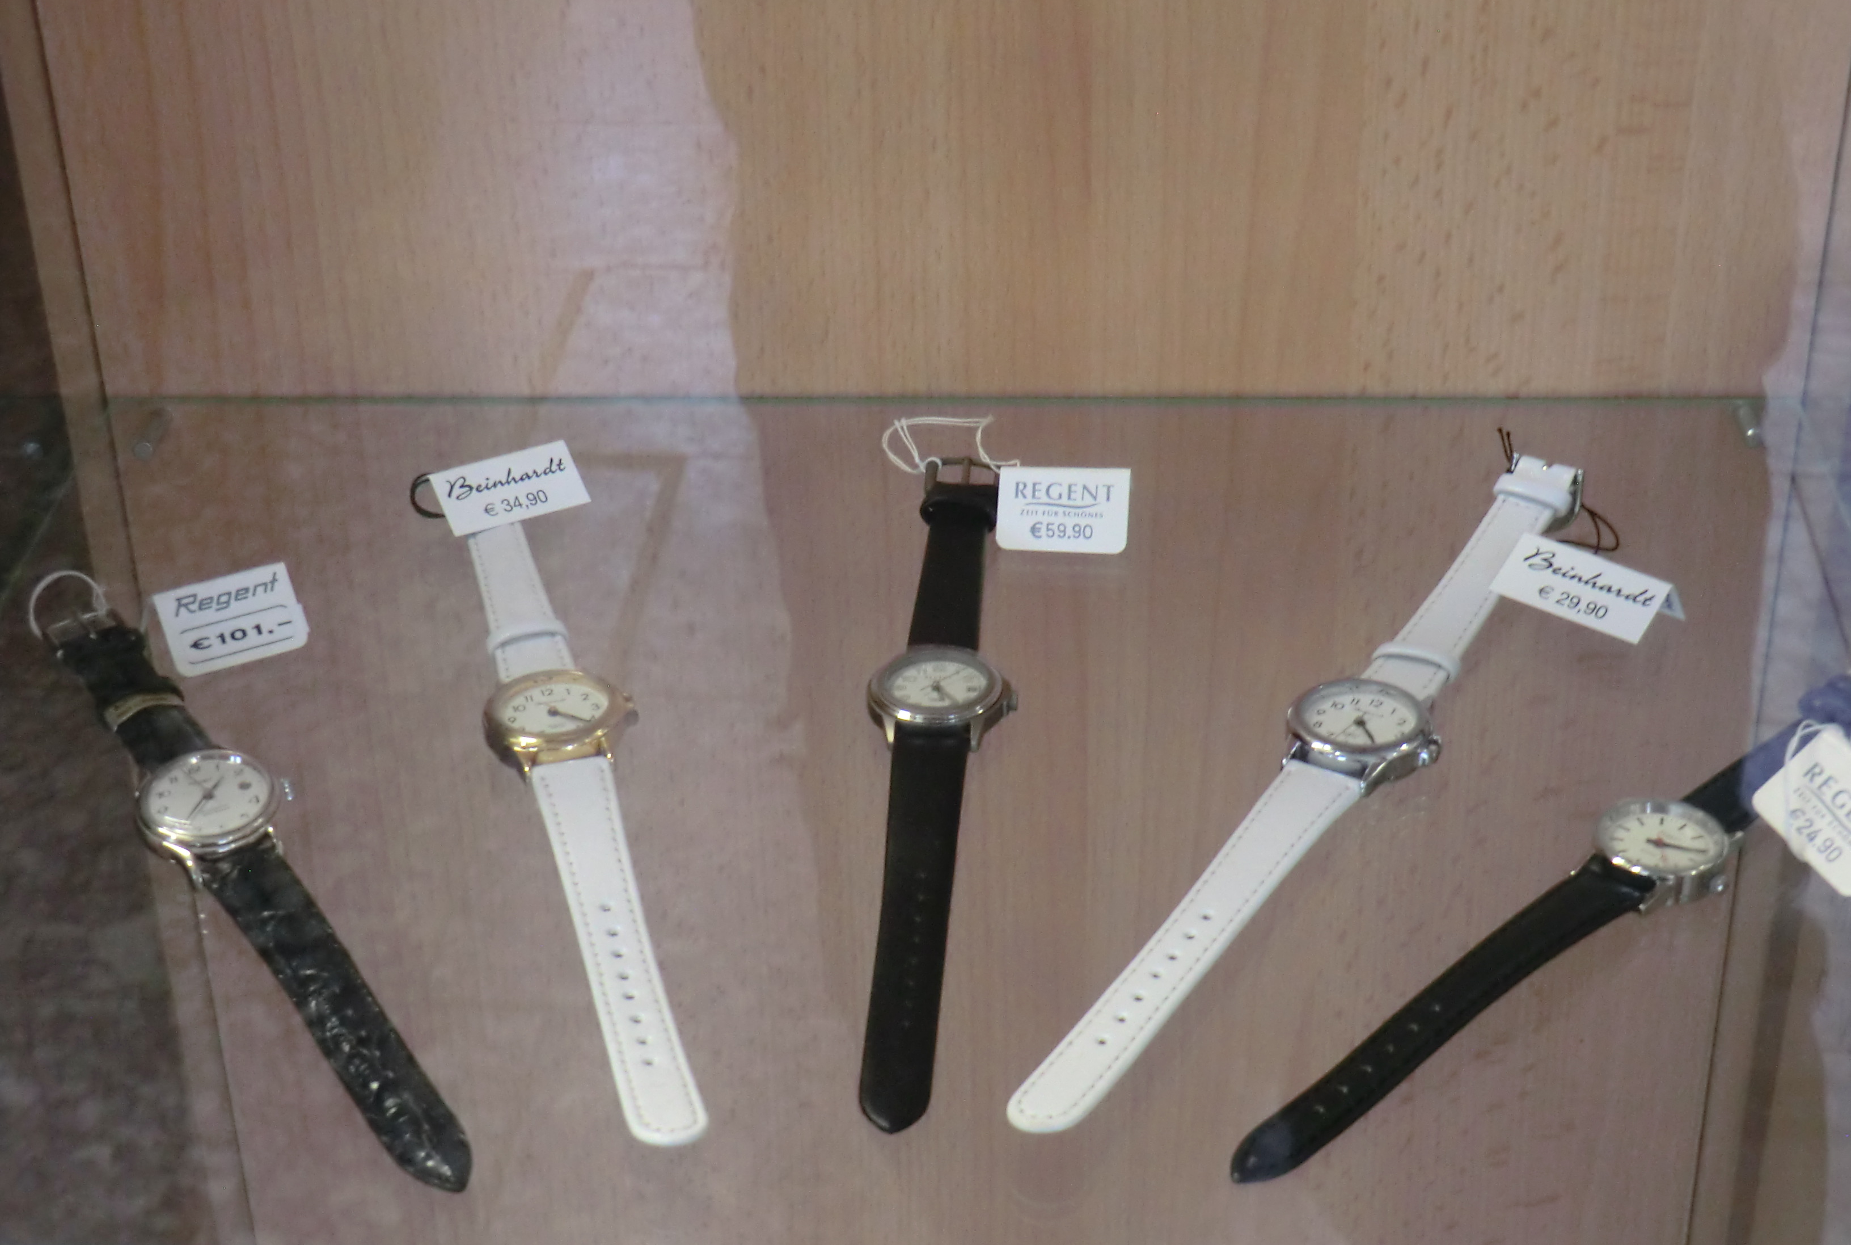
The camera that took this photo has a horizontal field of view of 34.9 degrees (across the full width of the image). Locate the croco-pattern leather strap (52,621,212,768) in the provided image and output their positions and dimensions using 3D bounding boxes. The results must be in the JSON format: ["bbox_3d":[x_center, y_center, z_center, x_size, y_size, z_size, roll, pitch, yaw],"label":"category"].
[{"bbox_3d":[-0.156,0.014,0.580,0.017,0.010,0.064,-17,34,-25],"label":"croco-pattern leather strap"}]

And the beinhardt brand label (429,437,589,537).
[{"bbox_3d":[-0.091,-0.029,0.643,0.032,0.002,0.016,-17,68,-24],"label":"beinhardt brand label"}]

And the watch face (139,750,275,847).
[{"bbox_3d":[-0.132,0.033,0.543,0.024,0.002,0.024,-16,33,-24],"label":"watch face"}]

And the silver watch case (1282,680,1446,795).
[{"bbox_3d":[0.083,0.021,0.558,0.029,0.008,0.033,17,35,29],"label":"silver watch case"}]

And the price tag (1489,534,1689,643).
[{"bbox_3d":[0.134,-0.004,0.598,0.034,0.013,0.015,23,70,36],"label":"price tag"}]

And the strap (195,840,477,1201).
[{"bbox_3d":[-0.093,0.060,0.464,0.015,0.010,0.094,-17,33,-25],"label":"strap"}]

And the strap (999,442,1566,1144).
[{"bbox_3d":[0.072,0.021,0.519,0.020,0.014,0.222,15,34,26],"label":"strap"}]

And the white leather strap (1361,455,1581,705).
[{"bbox_3d":[0.107,-0.007,0.568,0.017,0.014,0.091,13,33,24],"label":"white leather strap"}]

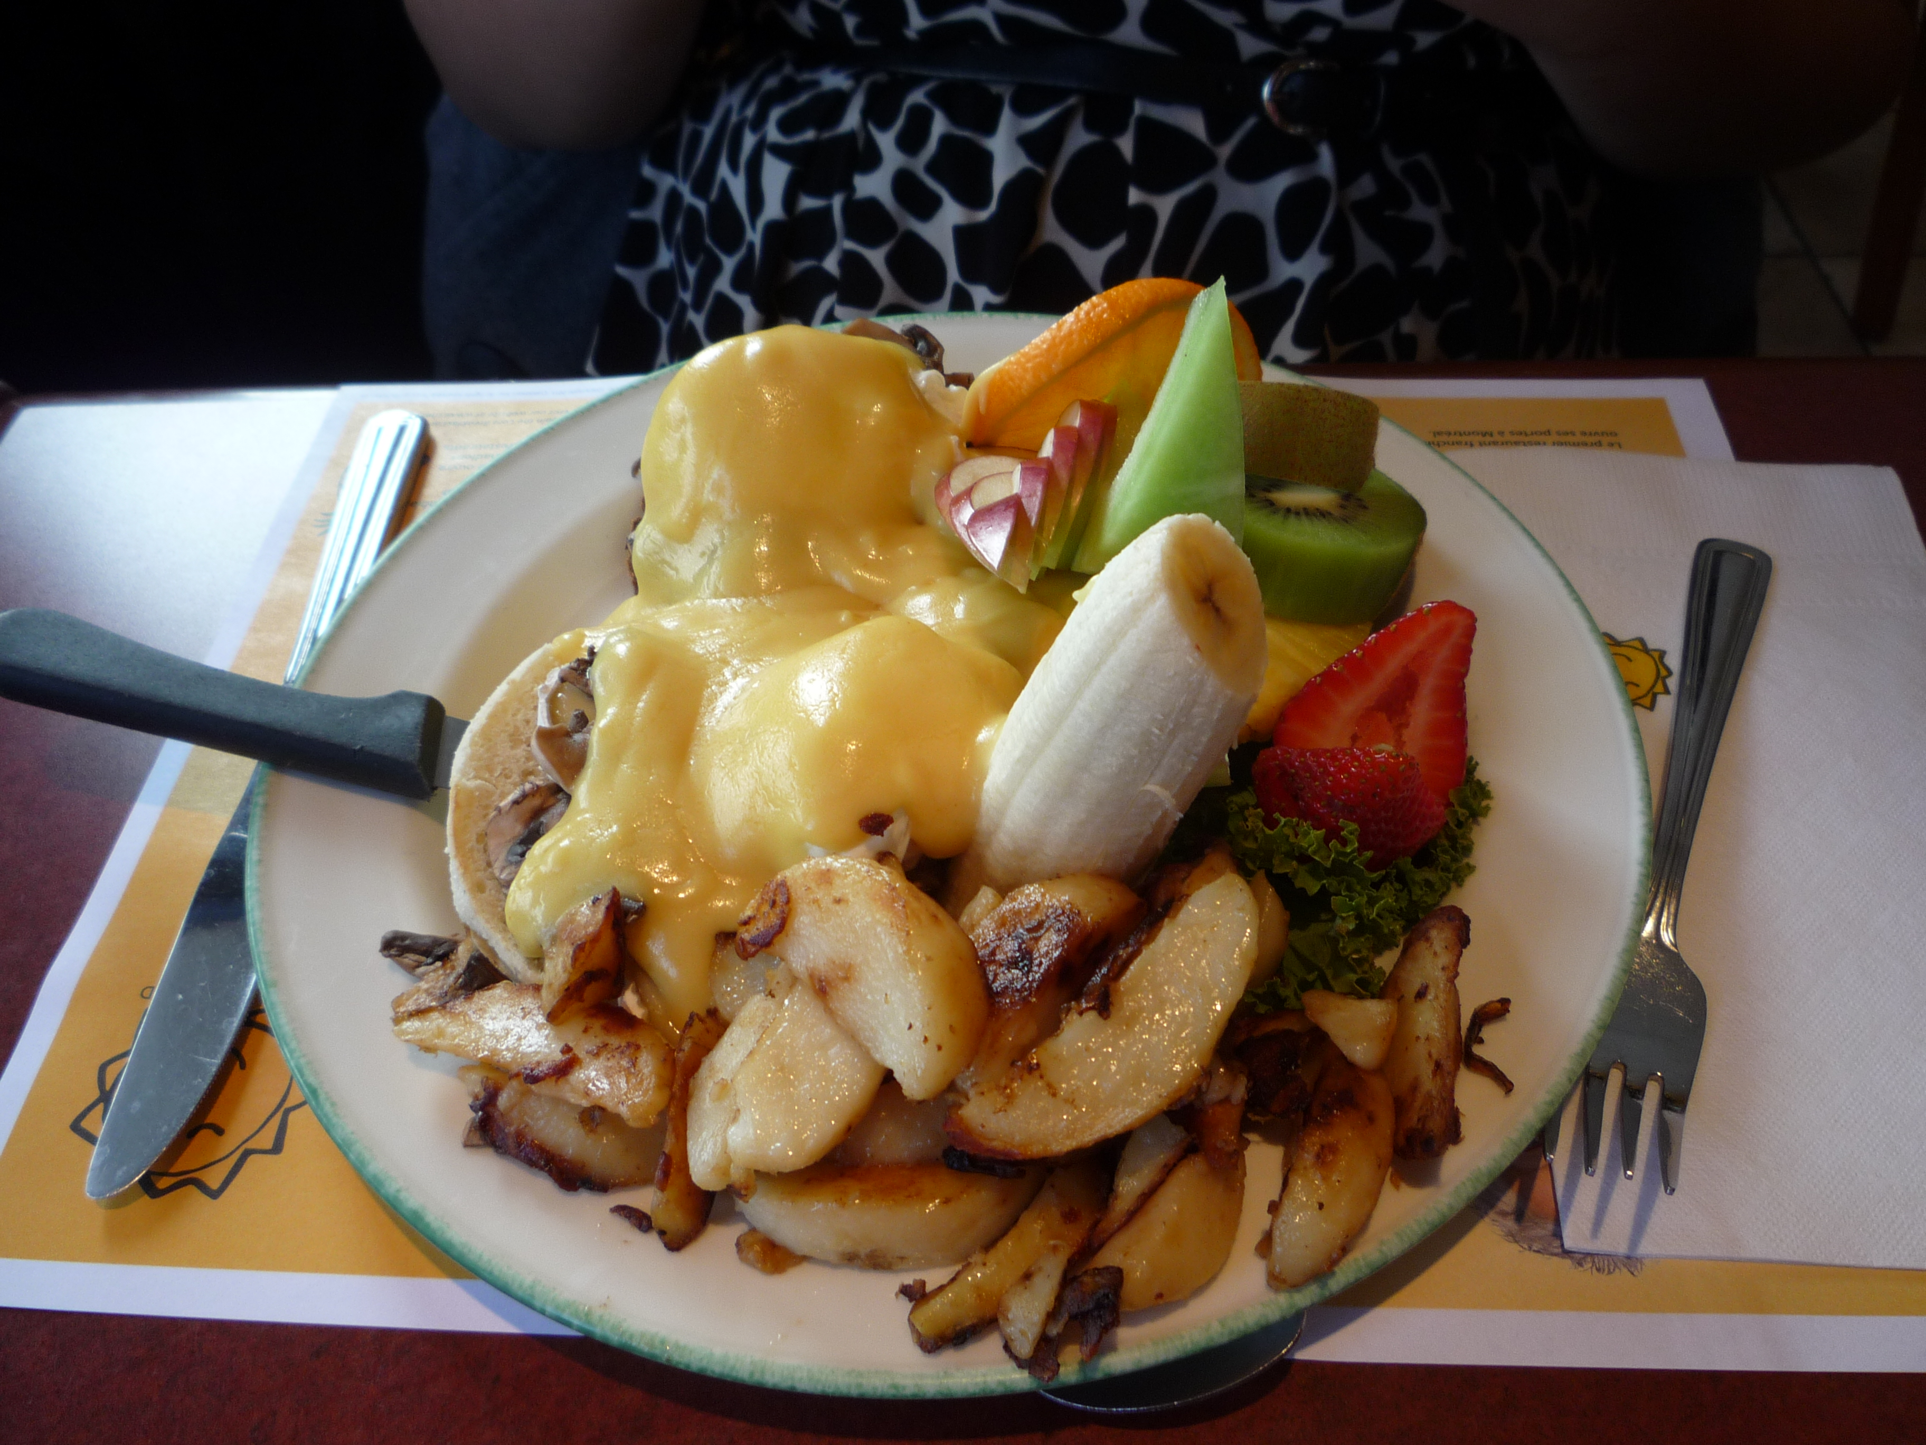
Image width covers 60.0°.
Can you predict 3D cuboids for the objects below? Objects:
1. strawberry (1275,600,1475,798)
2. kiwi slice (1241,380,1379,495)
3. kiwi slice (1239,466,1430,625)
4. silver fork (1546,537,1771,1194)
[{"bbox_3d":[0.082,-0.005,0.325,0.038,0.045,0.018,30,17,12],"label":"strawberry"},{"bbox_3d":[0.069,-0.064,0.372,0.049,0.022,0.047,10,11,9],"label":"kiwi slice"},{"bbox_3d":[0.071,-0.038,0.354,0.052,0.020,0.050,9,31,10],"label":"kiwi slice"},{"bbox_3d":[0.139,0.016,0.323,0.023,0.019,0.175,17,51,18],"label":"silver fork"}]

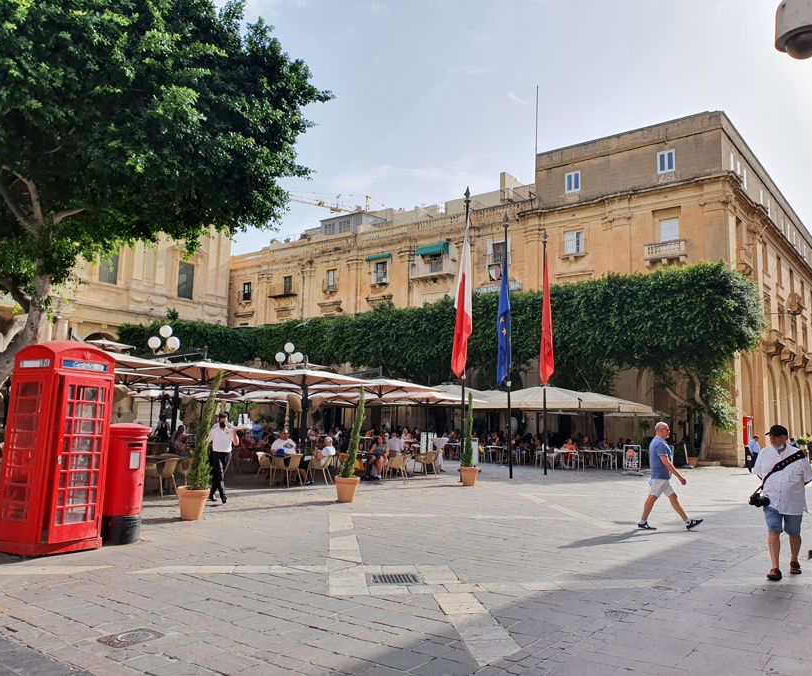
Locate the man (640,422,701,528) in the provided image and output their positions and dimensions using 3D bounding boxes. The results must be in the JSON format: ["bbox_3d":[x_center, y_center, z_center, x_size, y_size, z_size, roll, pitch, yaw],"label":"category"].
[{"bbox_3d":[4.458,2.326,11.437,0.980,1.750,0.520,-3,-9,28],"label":"man"}]

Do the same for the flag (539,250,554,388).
[{"bbox_3d":[5.483,-0.878,26.433,0.503,5.460,0.350,0,-8,12],"label":"flag"}]

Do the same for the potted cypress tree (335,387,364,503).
[{"bbox_3d":[-1.208,2.312,14.809,0.580,2.469,0.560,2,-8,0],"label":"potted cypress tree"}]

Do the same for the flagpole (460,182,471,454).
[{"bbox_3d":[1.840,-0.189,21.221,0.200,9.200,0.200,2,-8,0],"label":"flagpole"}]

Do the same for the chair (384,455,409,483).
[{"bbox_3d":[-0.256,3.894,20.211,0.580,0.820,0.570,-5,-10,39],"label":"chair"}]

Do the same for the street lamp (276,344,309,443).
[{"bbox_3d":[-4.728,2.610,27.077,1.050,4.900,1.050,1,-8,0],"label":"street lamp"}]

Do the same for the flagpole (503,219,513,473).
[{"bbox_3d":[3.653,0.154,24.059,0.180,9.480,0.180,0,-8,0],"label":"flagpole"}]

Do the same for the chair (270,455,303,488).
[{"bbox_3d":[-3.064,3.482,17.768,0.580,0.790,0.600,8,-10,-42],"label":"chair"}]

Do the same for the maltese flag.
[{"bbox_3d":[1.772,-1.414,22.019,0.658,5.562,0.400,1,-8,5],"label":"maltese flag"}]

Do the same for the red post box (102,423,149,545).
[{"bbox_3d":[-3.770,1.938,9.116,0.630,1.555,0.620,-4,-10,38],"label":"red post box"}]

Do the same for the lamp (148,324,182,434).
[{"bbox_3d":[-6.781,1.756,18.717,0.950,4.282,0.950,2,-8,0],"label":"lamp"}]

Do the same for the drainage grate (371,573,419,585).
[{"bbox_3d":[-0.101,2.554,7.145,0.470,0.040,0.470,2,-8,-7],"label":"drainage grate"}]

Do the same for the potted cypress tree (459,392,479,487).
[{"bbox_3d":[1.868,3.000,20.002,0.560,2.659,0.560,2,-8,0],"label":"potted cypress tree"}]

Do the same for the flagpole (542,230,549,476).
[{"bbox_3d":[5.407,0.462,26.254,0.180,9.549,0.180,1,-8,0],"label":"flagpole"}]

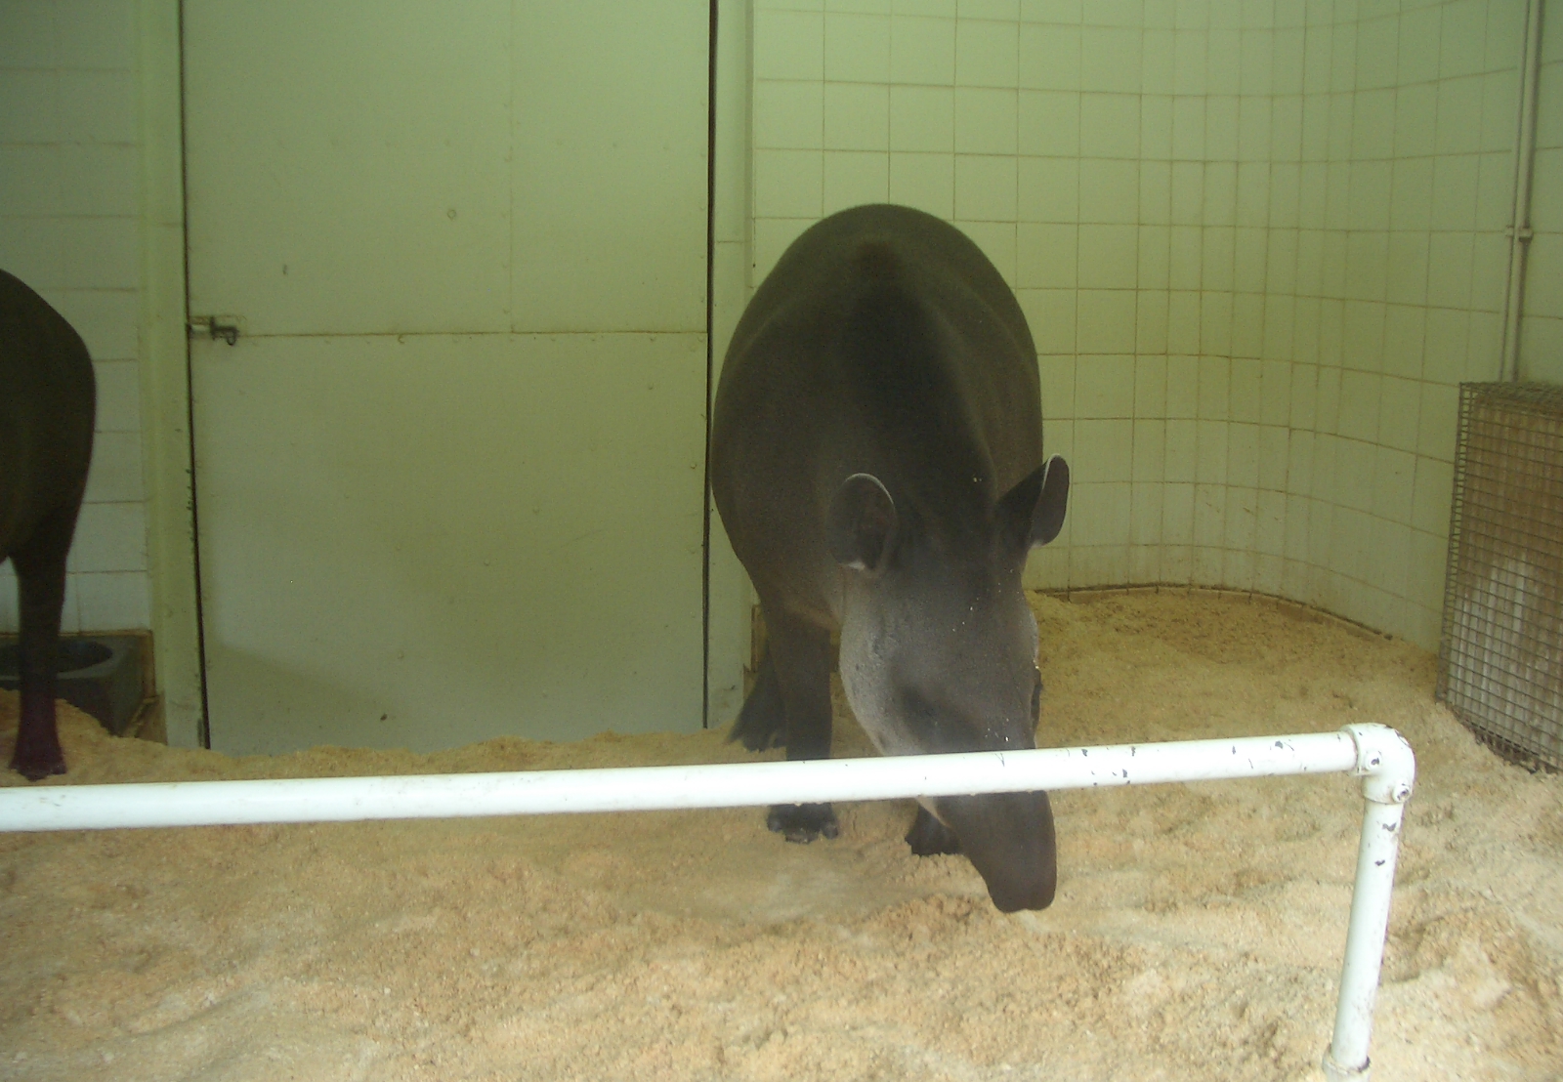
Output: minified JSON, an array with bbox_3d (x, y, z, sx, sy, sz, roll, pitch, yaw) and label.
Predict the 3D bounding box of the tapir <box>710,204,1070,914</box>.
[{"bbox_3d":[0.210,-0.050,2.700,0.620,1.090,1.440,0,7,-5],"label":"tapir"}]

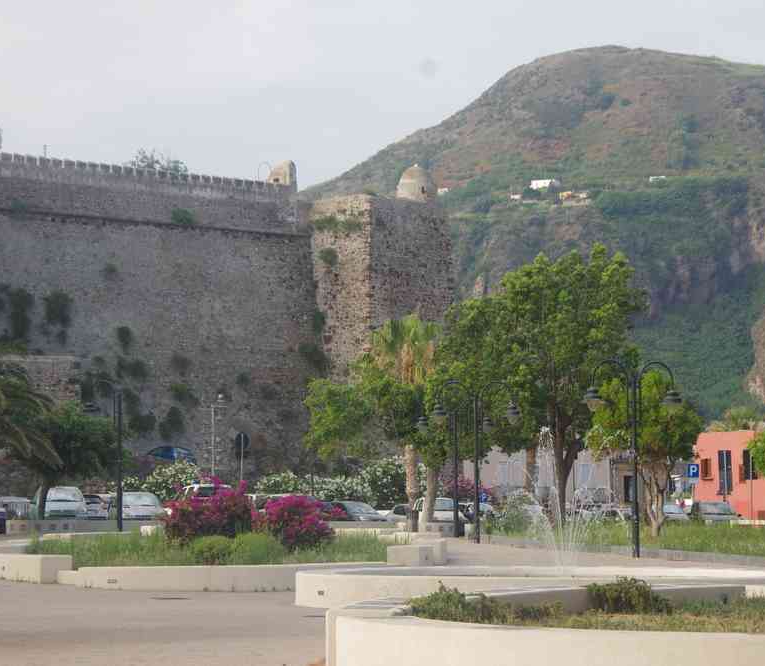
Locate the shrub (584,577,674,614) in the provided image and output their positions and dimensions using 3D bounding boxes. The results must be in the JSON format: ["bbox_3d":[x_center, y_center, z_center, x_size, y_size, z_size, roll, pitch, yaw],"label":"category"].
[{"bbox_3d":[2.588,2.778,25.400,0.900,0.430,0.750,0,-4,0],"label":"shrub"}]

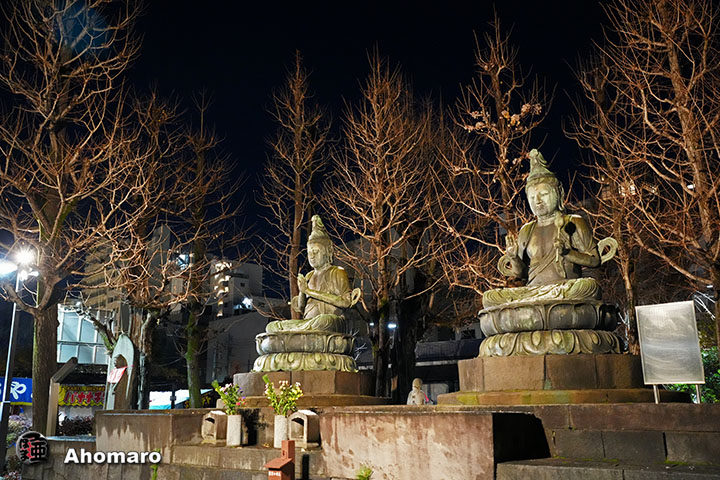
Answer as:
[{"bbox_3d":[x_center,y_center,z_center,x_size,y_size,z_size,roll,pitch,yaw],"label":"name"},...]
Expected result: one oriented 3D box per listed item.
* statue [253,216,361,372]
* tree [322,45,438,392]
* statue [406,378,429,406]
[{"bbox_3d":[-1.117,1.158,13.918,2.250,3.600,2.200,-12,-19,38],"label":"statue"},{"bbox_3d":[0.656,-0.102,17.792,3.200,11.800,3.200,-1,-15,0],"label":"tree"},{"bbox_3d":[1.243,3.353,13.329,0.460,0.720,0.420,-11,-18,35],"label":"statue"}]

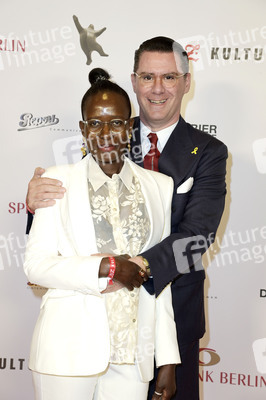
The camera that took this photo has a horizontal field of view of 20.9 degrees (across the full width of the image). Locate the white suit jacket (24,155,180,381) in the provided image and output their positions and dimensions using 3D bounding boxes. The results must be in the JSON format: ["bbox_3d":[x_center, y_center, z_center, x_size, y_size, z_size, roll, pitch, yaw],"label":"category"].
[{"bbox_3d":[-0.094,0.208,2.220,0.470,0.700,0.310,-1,5,-10],"label":"white suit jacket"}]

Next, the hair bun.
[{"bbox_3d":[-0.103,-0.375,2.200,0.067,0.052,0.066,1,6,-3],"label":"hair bun"}]

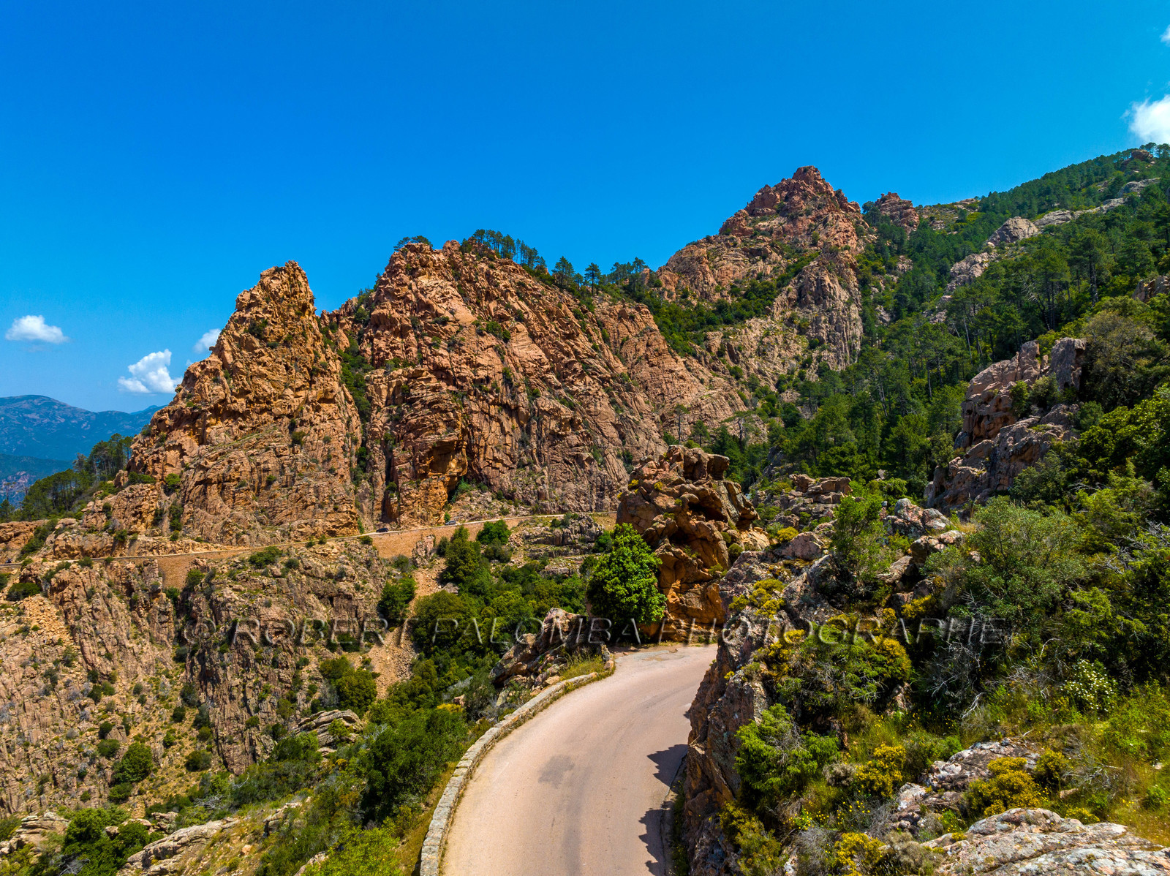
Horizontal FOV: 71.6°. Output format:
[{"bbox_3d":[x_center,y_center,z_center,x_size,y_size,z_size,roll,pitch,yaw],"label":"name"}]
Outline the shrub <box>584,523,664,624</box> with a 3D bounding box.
[{"bbox_3d":[2.007,6.745,40.000,3.900,5.100,3.800,0,1,0],"label":"shrub"}]

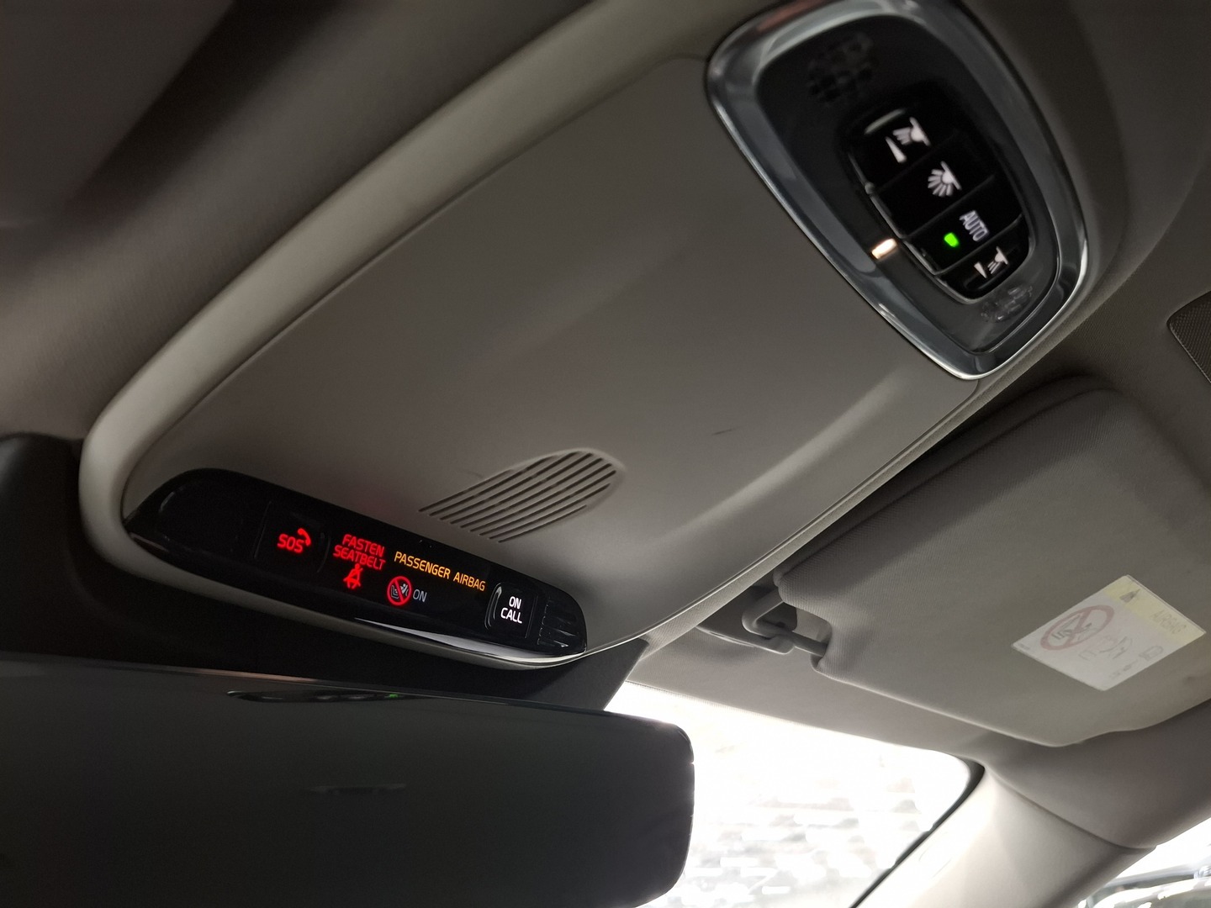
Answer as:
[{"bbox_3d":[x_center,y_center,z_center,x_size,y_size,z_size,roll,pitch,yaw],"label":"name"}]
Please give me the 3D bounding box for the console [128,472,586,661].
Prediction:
[{"bbox_3d":[-0.074,0.045,0.292,0.023,0.037,0.187,-6,-24,43],"label":"console"}]

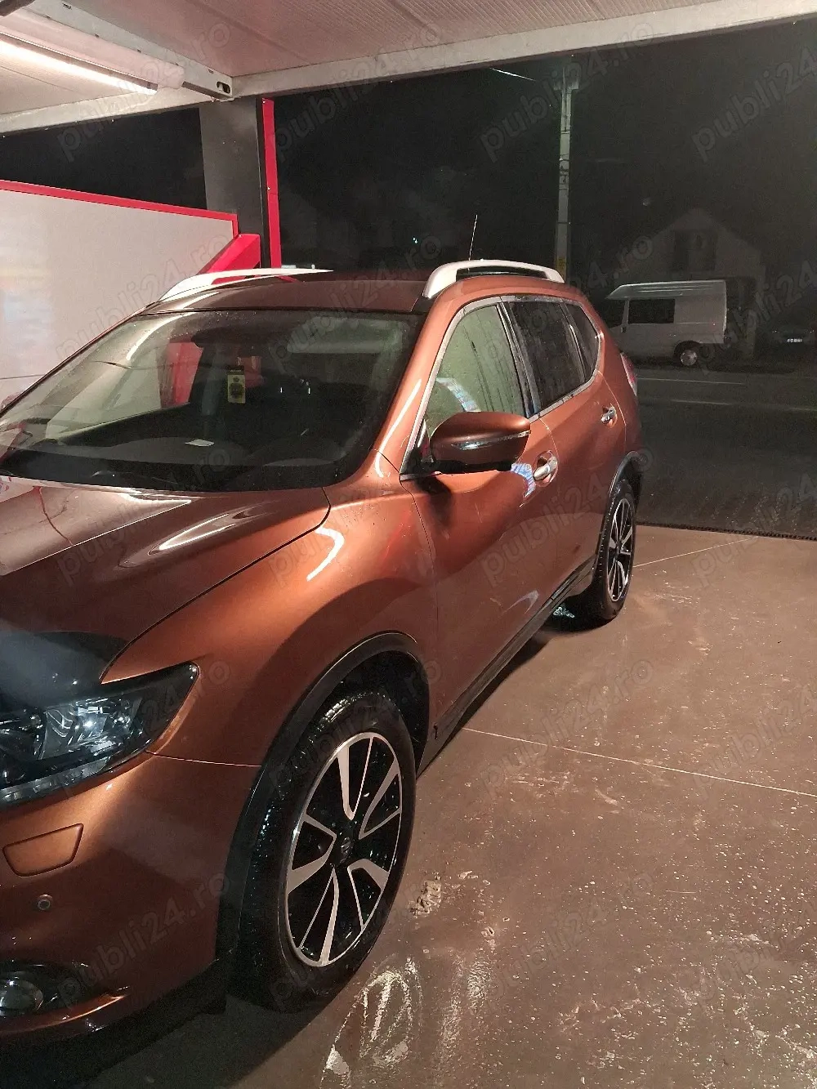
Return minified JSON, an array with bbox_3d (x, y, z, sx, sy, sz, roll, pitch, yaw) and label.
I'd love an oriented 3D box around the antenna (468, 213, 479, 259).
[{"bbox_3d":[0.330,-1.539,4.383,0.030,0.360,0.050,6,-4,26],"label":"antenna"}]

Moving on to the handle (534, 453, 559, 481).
[{"bbox_3d":[0.466,-0.255,2.864,0.050,0.055,0.210,0,14,28],"label":"handle"}]

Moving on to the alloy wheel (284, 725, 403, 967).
[{"bbox_3d":[-0.203,0.686,1.992,0.170,0.520,0.520,6,17,26],"label":"alloy wheel"}]

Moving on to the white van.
[{"bbox_3d":[6.859,-6.239,24.034,4.850,2.320,1.970,10,19,36],"label":"white van"}]

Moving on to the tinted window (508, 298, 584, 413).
[{"bbox_3d":[0.566,-0.764,3.365,0.050,0.410,0.630,-15,7,29],"label":"tinted window"}]

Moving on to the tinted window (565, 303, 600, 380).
[{"bbox_3d":[0.802,-0.918,3.815,0.045,0.360,0.410,-18,5,23],"label":"tinted window"}]

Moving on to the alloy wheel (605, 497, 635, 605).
[{"bbox_3d":[1.000,0.022,4.322,0.170,0.520,0.520,6,17,26],"label":"alloy wheel"}]

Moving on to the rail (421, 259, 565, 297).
[{"bbox_3d":[0.394,-1.035,3.327,0.065,0.135,1.480,6,17,26],"label":"rail"}]

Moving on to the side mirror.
[{"bbox_3d":[0.174,-0.262,2.153,0.225,0.160,0.170,6,17,26],"label":"side mirror"}]

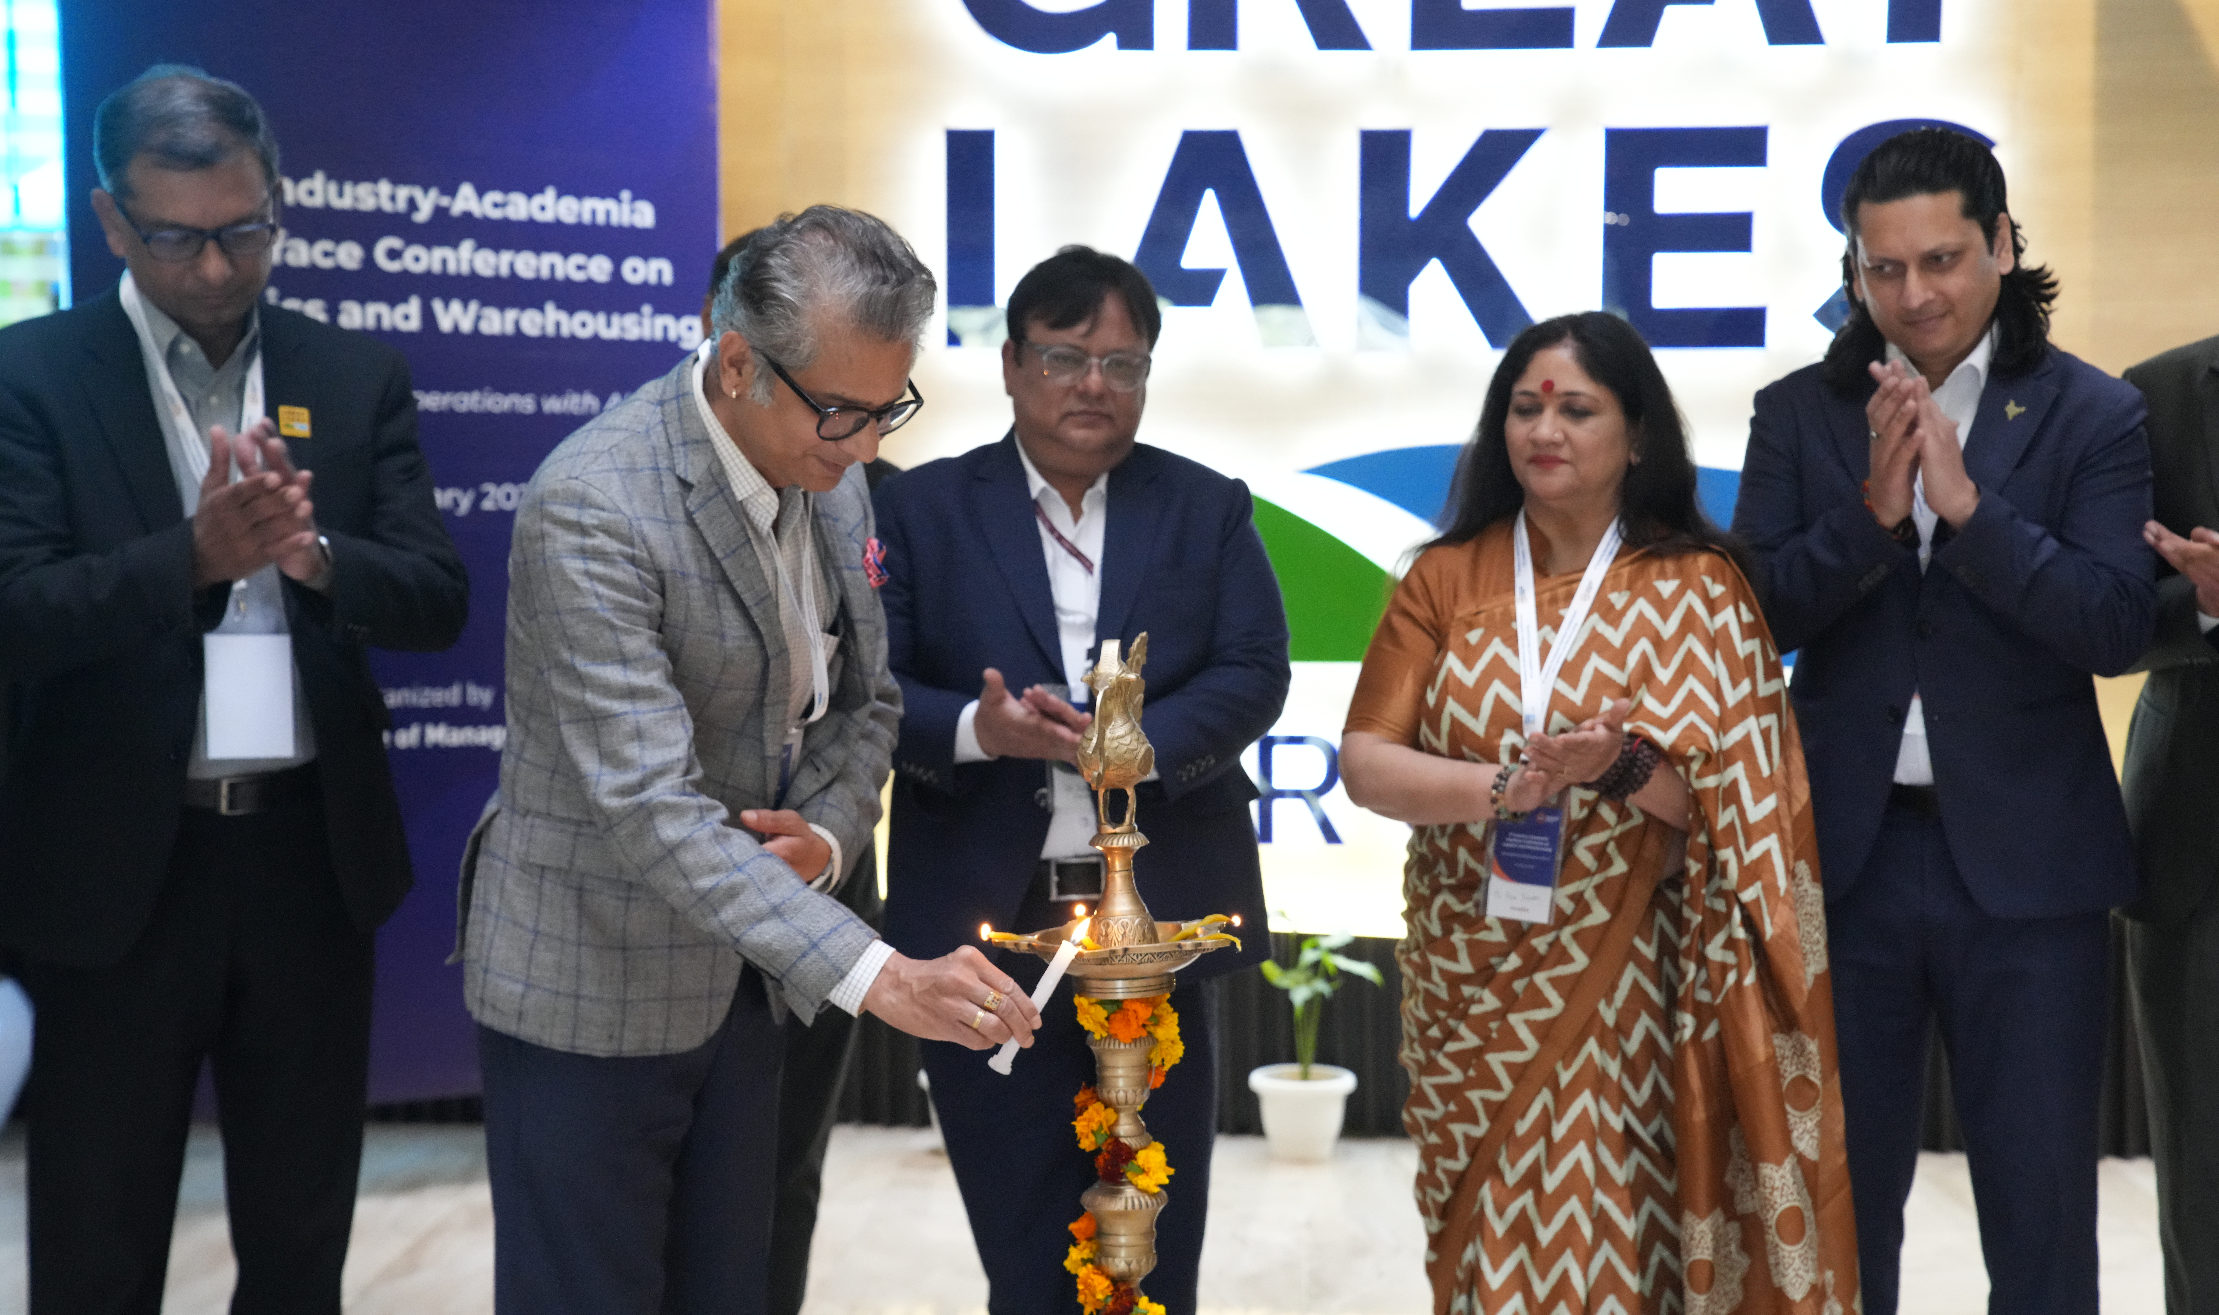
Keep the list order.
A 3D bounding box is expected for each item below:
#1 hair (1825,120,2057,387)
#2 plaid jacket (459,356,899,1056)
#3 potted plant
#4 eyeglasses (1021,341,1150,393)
[{"bbox_3d":[0.888,-0.428,2.580,0.230,0.275,0.230,3,11,30],"label":"hair"},{"bbox_3d":[-0.405,0.049,2.280,0.420,0.670,0.470,13,12,36],"label":"plaid jacket"},{"bbox_3d":[0.407,0.764,4.780,0.260,0.444,0.250,0,5,0],"label":"potted plant"},{"bbox_3d":[-0.029,-0.356,2.881,0.137,0.046,0.138,3,14,-14],"label":"eyeglasses"}]

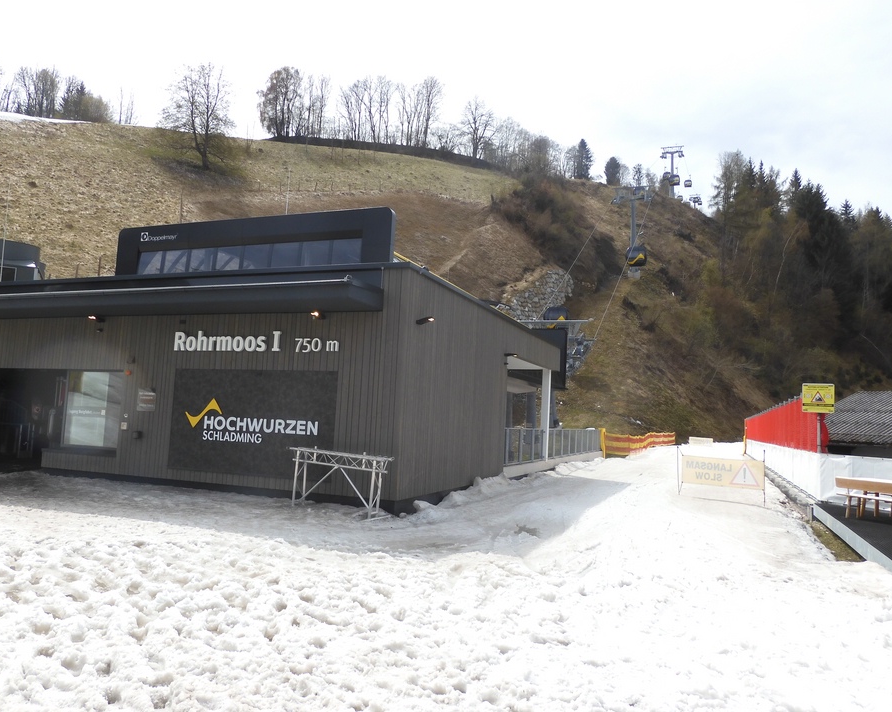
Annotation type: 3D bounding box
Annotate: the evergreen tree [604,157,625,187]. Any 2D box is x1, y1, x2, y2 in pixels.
[{"bbox_3d":[43.500,-47.631,170.000,5.337,7.629,5.177,1,-6,14],"label":"evergreen tree"}]

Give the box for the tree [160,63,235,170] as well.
[{"bbox_3d":[-39.624,-38.189,105.000,10.998,16.963,10.668,5,-6,-22],"label":"tree"}]

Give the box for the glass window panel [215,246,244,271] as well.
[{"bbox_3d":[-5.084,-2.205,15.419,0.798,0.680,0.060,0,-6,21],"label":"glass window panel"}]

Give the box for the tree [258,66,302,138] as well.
[{"bbox_3d":[-37.927,-57.745,150.000,9.425,16.155,9.143,4,-6,-16],"label":"tree"}]

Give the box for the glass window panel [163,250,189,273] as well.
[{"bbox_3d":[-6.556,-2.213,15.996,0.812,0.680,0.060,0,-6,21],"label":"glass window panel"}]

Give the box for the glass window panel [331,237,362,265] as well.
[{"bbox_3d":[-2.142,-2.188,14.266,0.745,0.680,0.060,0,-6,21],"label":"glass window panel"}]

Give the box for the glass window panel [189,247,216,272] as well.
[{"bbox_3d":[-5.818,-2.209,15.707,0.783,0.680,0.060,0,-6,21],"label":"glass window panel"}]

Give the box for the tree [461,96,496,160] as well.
[{"bbox_3d":[7.403,-51.822,150.000,7.503,14.360,7.278,2,-6,2],"label":"tree"}]

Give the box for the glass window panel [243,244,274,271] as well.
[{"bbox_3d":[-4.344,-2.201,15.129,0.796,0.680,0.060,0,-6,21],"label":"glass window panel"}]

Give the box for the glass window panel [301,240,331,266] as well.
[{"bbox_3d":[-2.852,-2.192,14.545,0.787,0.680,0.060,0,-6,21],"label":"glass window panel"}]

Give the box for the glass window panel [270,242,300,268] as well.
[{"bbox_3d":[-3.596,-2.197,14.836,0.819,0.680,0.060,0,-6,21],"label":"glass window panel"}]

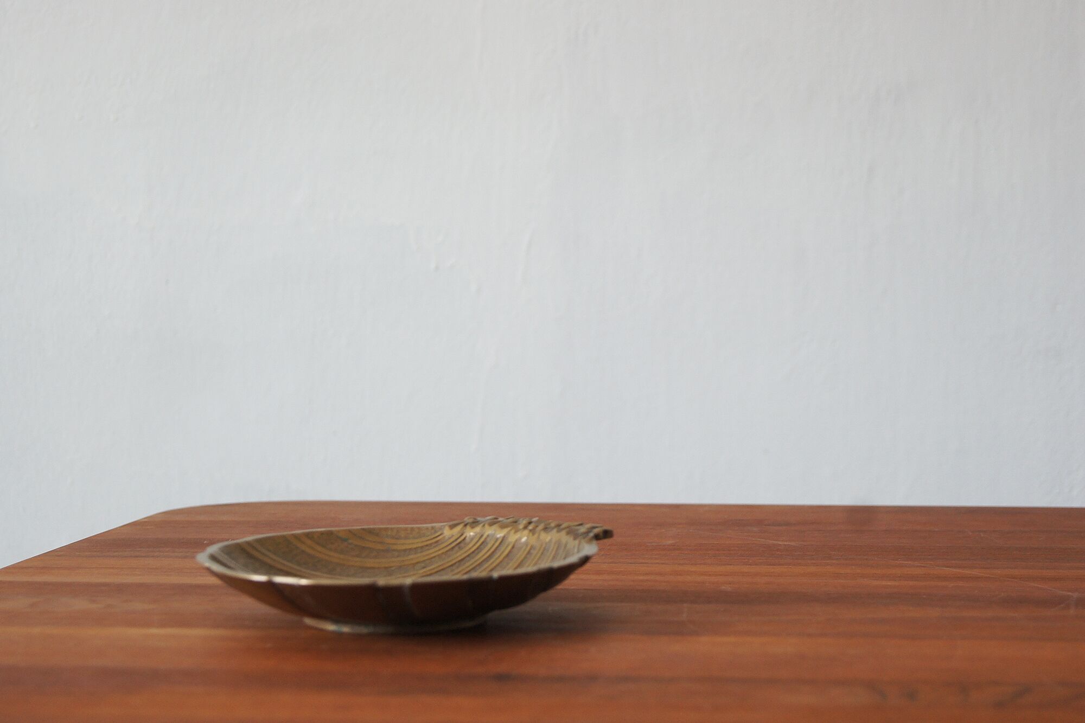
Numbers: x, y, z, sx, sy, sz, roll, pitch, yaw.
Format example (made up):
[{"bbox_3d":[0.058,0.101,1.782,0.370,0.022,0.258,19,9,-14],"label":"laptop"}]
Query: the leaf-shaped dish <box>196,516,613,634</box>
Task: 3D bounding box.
[{"bbox_3d":[-0.052,0.085,0.868,0.157,0.032,0.190,1,2,25],"label":"leaf-shaped dish"}]

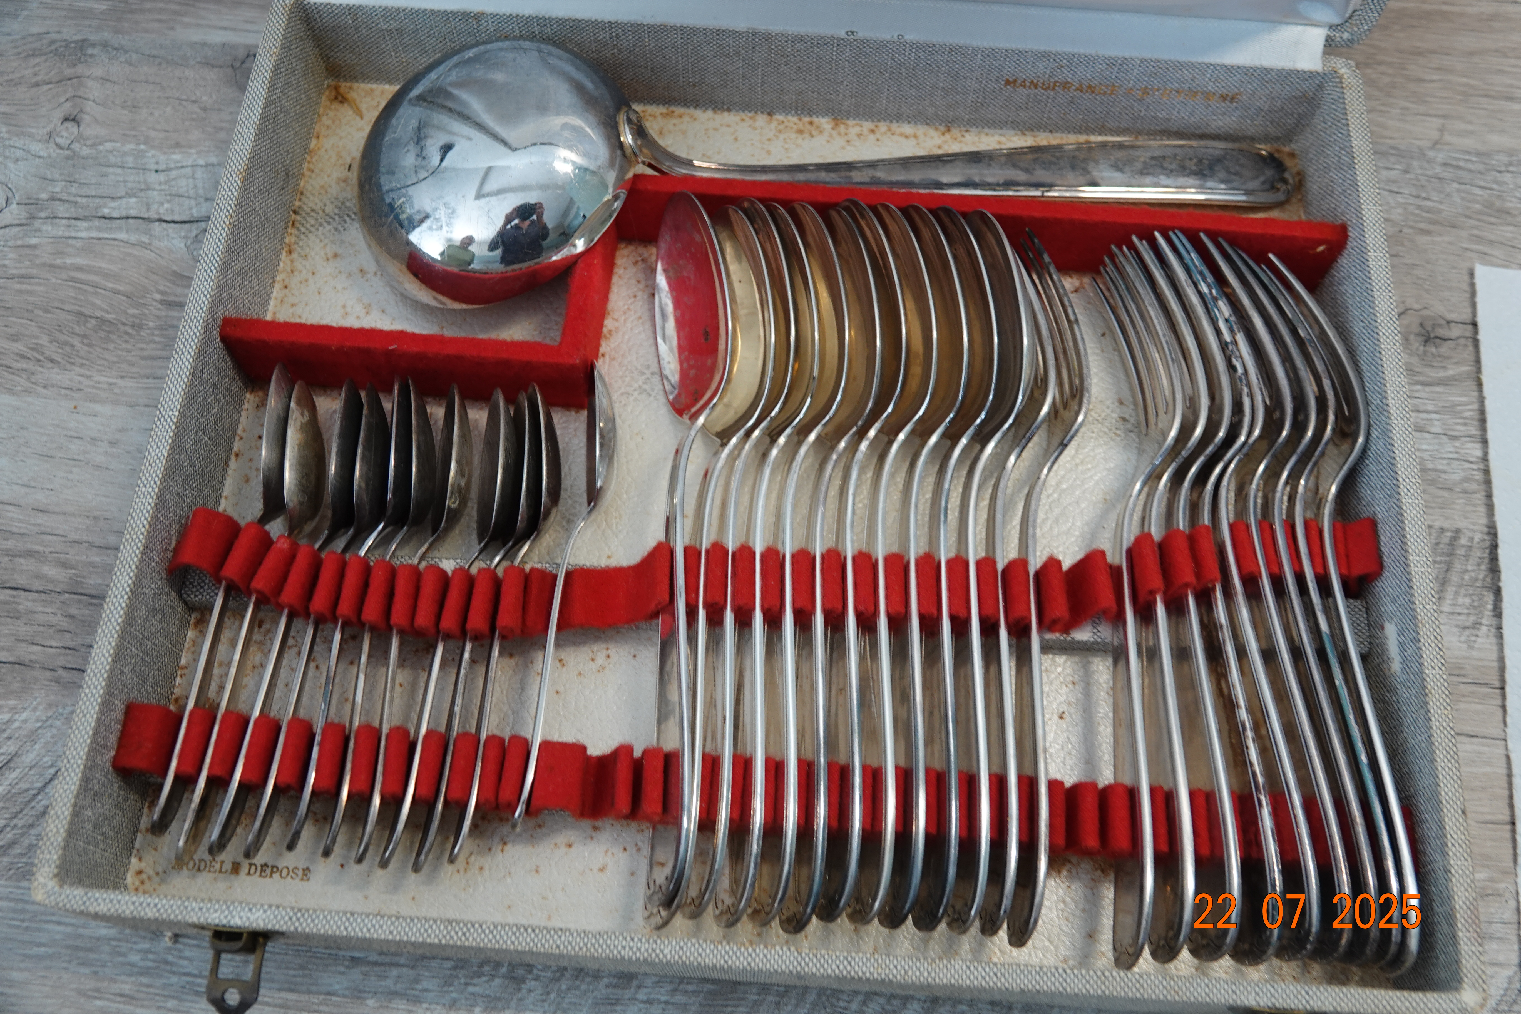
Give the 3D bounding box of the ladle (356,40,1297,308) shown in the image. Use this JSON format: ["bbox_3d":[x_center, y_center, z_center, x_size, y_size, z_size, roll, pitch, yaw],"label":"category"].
[{"bbox_3d":[0.024,-0.113,0.417,0.312,0.057,0.087,-1,67,-2],"label":"ladle"}]

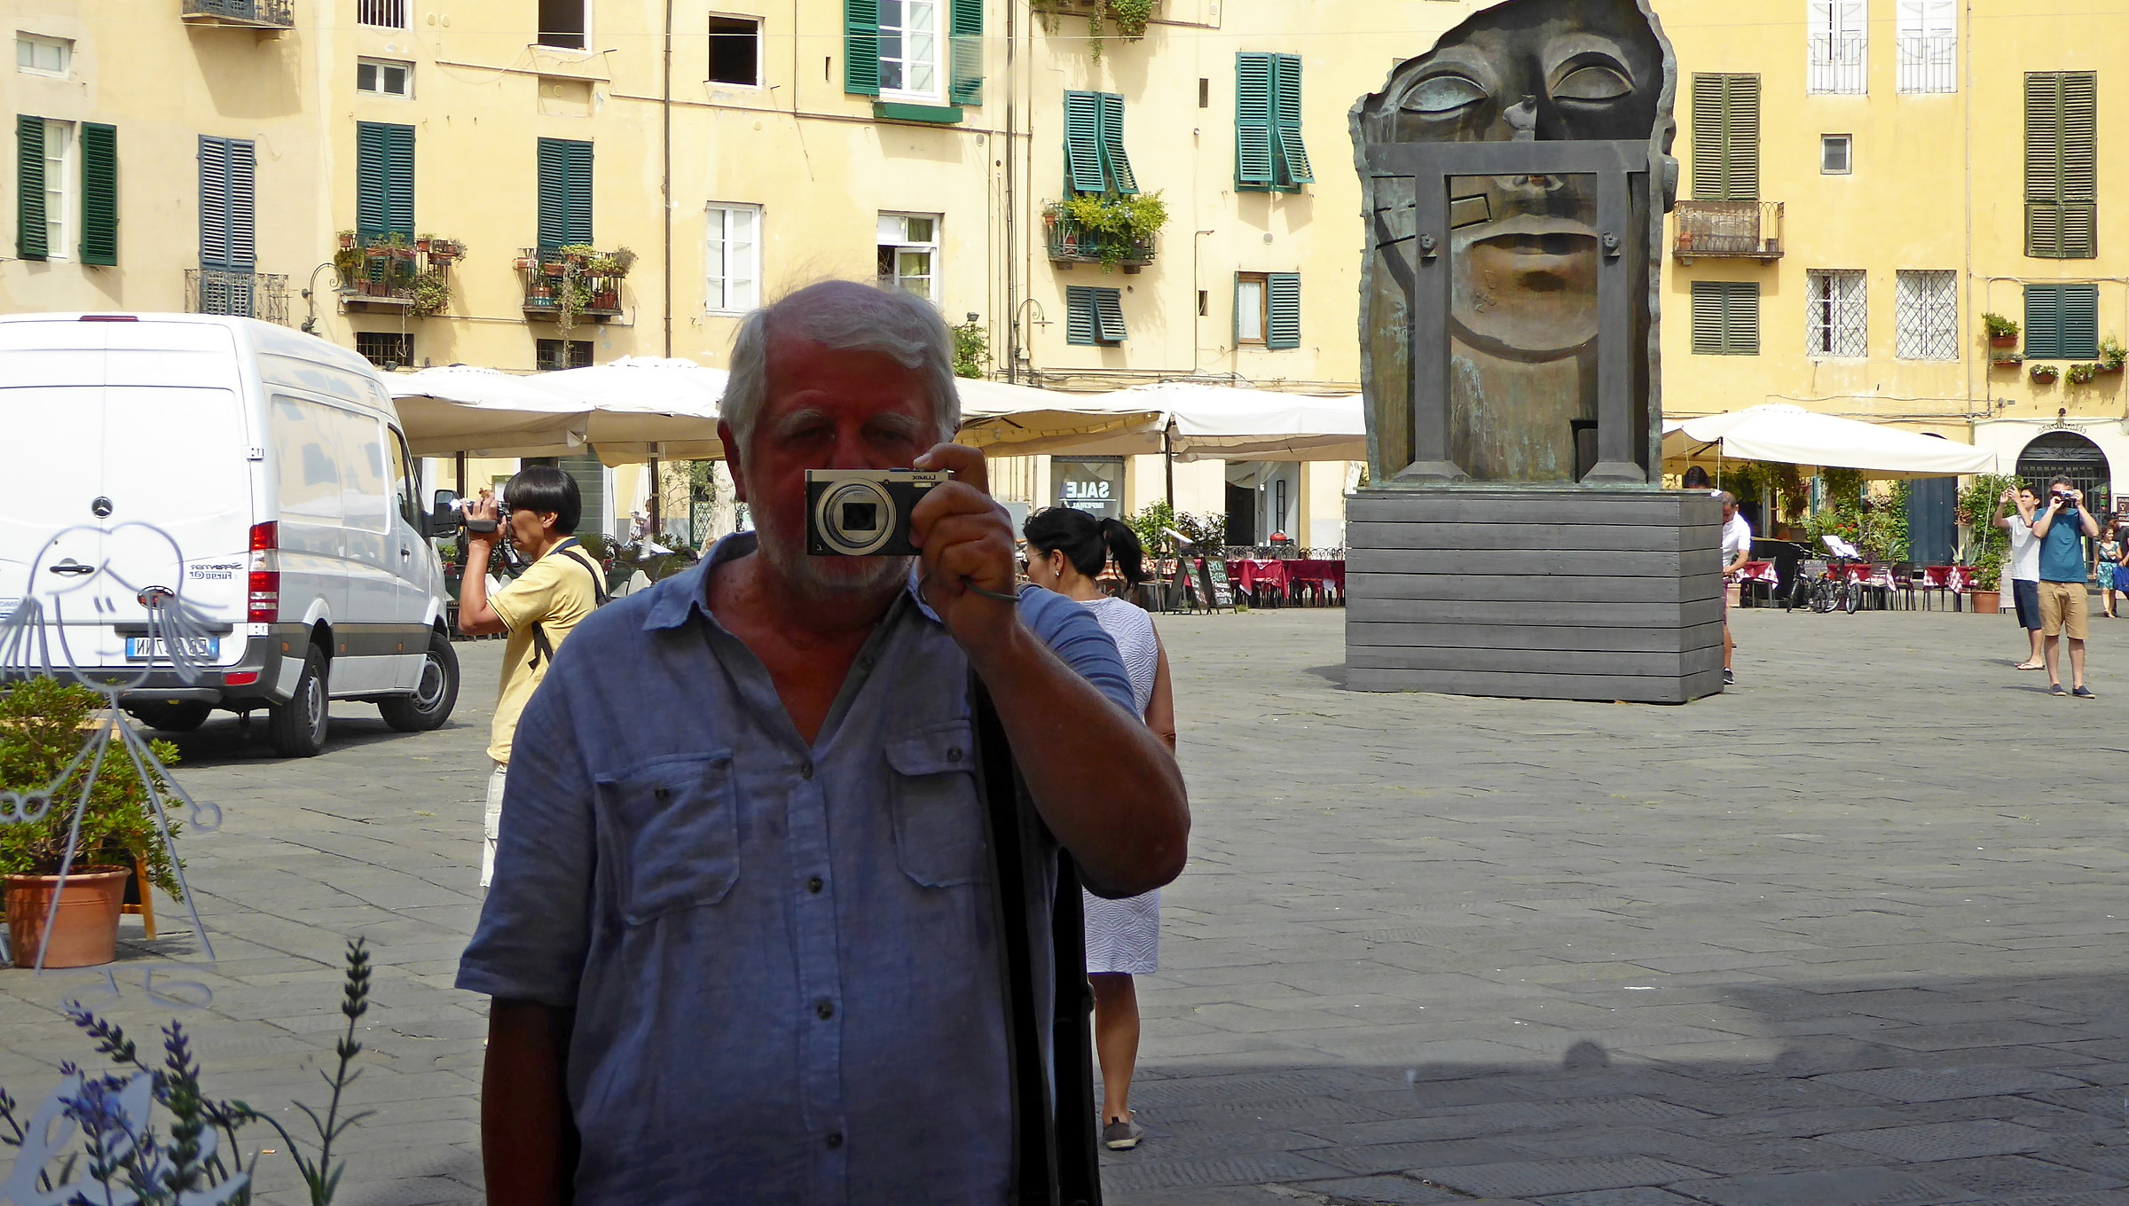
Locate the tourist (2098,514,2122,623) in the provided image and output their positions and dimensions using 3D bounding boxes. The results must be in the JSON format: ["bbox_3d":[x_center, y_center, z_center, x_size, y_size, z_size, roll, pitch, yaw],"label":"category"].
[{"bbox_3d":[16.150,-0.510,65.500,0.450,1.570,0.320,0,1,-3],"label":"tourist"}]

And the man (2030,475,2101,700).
[{"bbox_3d":[8.090,-0.130,34.300,0.560,1.750,0.450,0,1,4],"label":"man"}]

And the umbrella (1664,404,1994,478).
[{"bbox_3d":[12.000,-1.530,67.500,4.400,3.250,4.100,0,1,-8],"label":"umbrella"}]

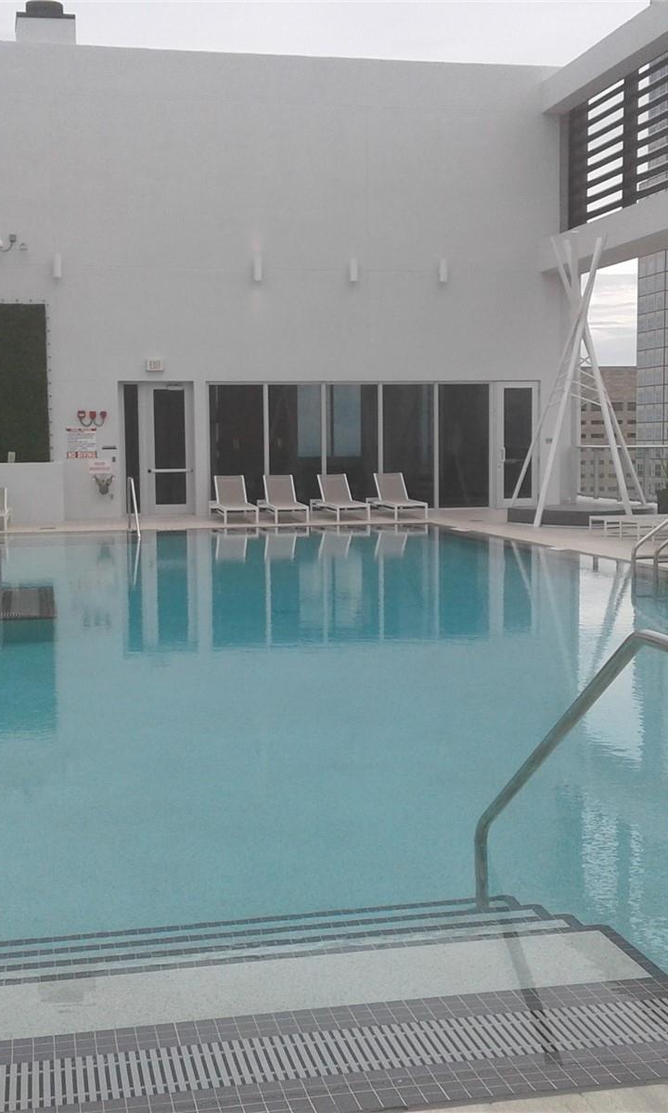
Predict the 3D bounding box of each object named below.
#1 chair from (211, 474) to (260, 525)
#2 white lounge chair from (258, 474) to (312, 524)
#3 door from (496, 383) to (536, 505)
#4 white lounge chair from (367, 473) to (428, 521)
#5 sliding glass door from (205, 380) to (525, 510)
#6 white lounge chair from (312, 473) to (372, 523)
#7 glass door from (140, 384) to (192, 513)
[{"bbox_3d":[-1.913,-1.105,27.246,0.700,0.870,1.950,-2,5,-12],"label":"chair"},{"bbox_3d":[-0.952,-1.100,26.852,0.630,0.820,2.000,-2,5,-12],"label":"white lounge chair"},{"bbox_3d":[3.926,-2.388,30.302,0.980,2.680,0.100,-2,5,-12],"label":"door"},{"bbox_3d":[1.209,-1.165,27.265,0.630,0.820,2.000,-2,5,-13],"label":"white lounge chair"},{"bbox_3d":[0.544,-2.289,29.577,6.450,2.700,0.120,-2,5,-12],"label":"sliding glass door"},{"bbox_3d":[0.150,-1.155,27.608,0.700,0.870,1.950,-2,5,-14],"label":"white lounge chair"},{"bbox_3d":[-3.375,-2.167,28.736,1.020,2.670,0.100,-2,5,-12],"label":"glass door"}]

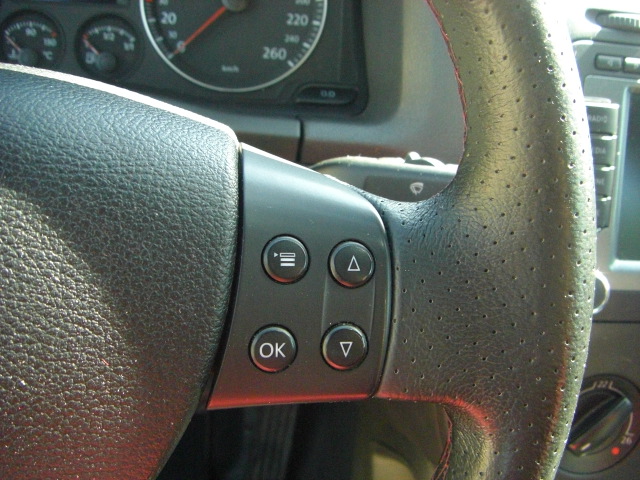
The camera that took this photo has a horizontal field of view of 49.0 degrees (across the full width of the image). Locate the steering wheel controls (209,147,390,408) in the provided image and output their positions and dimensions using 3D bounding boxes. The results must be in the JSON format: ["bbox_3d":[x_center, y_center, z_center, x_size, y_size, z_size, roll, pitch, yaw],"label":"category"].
[{"bbox_3d":[-0.006,0.011,0.202,0.051,0.072,0.021,1,0,-10],"label":"steering wheel controls"}]

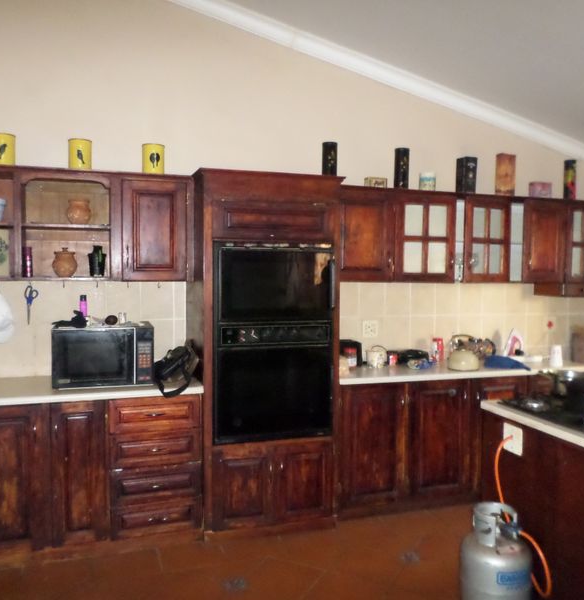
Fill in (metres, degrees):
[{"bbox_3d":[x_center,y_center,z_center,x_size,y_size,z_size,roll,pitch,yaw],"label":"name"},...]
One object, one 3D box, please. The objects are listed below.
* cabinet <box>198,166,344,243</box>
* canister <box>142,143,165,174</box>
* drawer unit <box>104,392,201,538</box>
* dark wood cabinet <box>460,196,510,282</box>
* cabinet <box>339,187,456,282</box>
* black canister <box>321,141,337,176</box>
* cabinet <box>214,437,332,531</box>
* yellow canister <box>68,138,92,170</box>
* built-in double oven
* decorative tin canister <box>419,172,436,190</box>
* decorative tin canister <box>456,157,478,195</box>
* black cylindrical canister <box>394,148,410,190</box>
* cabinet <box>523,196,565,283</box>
[{"bbox_3d":[-0.192,-0.504,3.447,0.795,0.389,0.651,0,1,-18],"label":"cabinet"},{"bbox_3d":[-0.810,-0.812,3.379,0.125,0.178,0.125,0,4,-19],"label":"canister"},{"bbox_3d":[-0.795,0.852,3.271,0.480,0.733,0.617,0,1,-18],"label":"drawer unit"},{"bbox_3d":[1.282,-0.415,4.114,0.393,0.588,0.329,0,1,-18],"label":"dark wood cabinet"},{"bbox_3d":[0.629,-0.424,3.907,0.925,0.600,0.290,0,4,-19],"label":"cabinet"},{"bbox_3d":[0.246,-0.861,3.722,0.091,0.305,0.091,0,1,-18],"label":"black canister"},{"bbox_3d":[-0.183,1.042,3.593,0.743,0.487,0.540,0,4,-19],"label":"cabinet"},{"bbox_3d":[-1.182,-0.807,3.228,0.124,0.177,0.124,0,4,-19],"label":"yellow canister"},{"bbox_3d":[-0.179,0.233,3.525,0.713,1.129,0.550,0,4,-19],"label":"built-in double oven"},{"bbox_3d":[0.931,-0.798,3.962,0.114,0.151,0.114,0,1,-18],"label":"decorative tin canister"},{"bbox_3d":[1.242,-0.871,4.087,0.098,0.262,0.098,0,4,-19],"label":"decorative tin canister"},{"bbox_3d":[0.740,-0.870,3.876,0.098,0.272,0.098,1,3,0],"label":"black cylindrical canister"},{"bbox_3d":[1.751,-0.417,4.268,0.384,0.588,0.329,0,1,-18],"label":"cabinet"}]

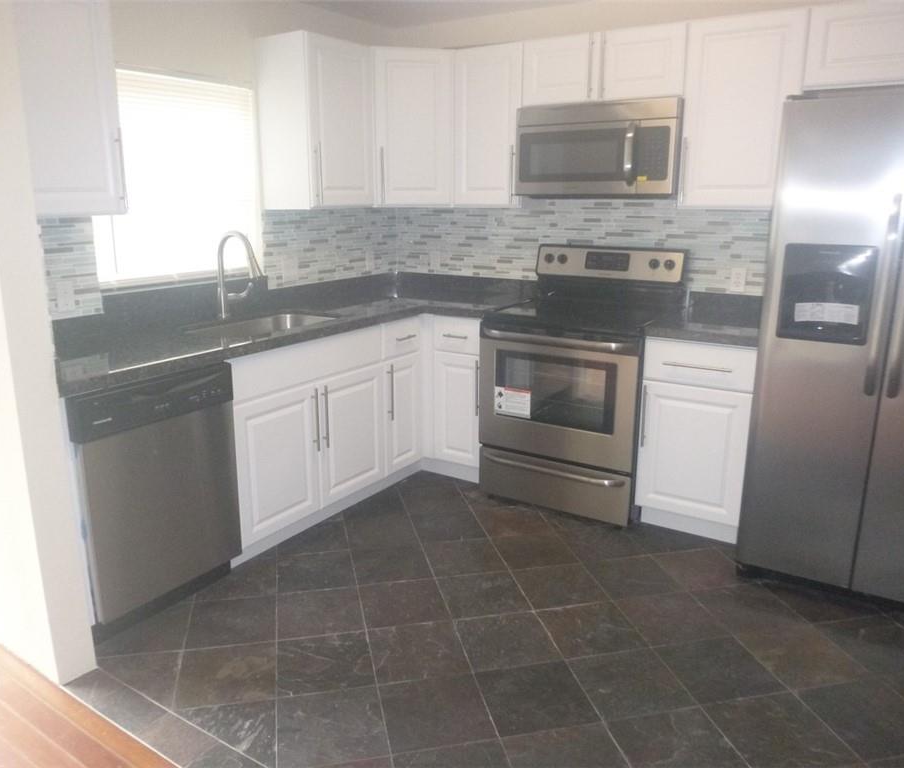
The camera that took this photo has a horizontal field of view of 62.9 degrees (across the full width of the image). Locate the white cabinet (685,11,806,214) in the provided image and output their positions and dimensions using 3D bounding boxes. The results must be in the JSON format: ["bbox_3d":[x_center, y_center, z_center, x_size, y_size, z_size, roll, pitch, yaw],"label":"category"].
[{"bbox_3d":[1.275,-1.144,3.202,0.460,0.759,0.320,9,16,31],"label":"white cabinet"}]

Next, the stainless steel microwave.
[{"bbox_3d":[0.736,-1.099,3.518,0.761,0.406,0.405,9,17,31],"label":"stainless steel microwave"}]

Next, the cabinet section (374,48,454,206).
[{"bbox_3d":[-0.219,-1.300,3.827,0.405,0.747,0.280,-3,14,-13],"label":"cabinet section"}]

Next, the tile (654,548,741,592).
[{"bbox_3d":[1.007,0.751,2.978,0.301,0.012,0.301,-3,14,-12],"label":"tile"}]

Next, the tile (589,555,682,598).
[{"bbox_3d":[0.715,0.769,2.933,0.303,0.012,0.303,-3,14,-12],"label":"tile"}]

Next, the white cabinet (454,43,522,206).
[{"bbox_3d":[0.262,-1.301,3.806,0.391,0.760,0.328,9,16,32],"label":"white cabinet"}]

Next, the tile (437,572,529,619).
[{"bbox_3d":[0.118,0.787,2.768,0.298,0.010,0.298,-3,14,-12],"label":"tile"}]

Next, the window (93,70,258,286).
[{"bbox_3d":[-1.183,-0.886,3.215,0.040,0.830,0.885,9,16,31],"label":"window"}]

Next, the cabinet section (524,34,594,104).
[{"bbox_3d":[0.568,-1.453,3.494,0.384,0.285,0.270,9,17,32],"label":"cabinet section"}]

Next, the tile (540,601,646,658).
[{"bbox_3d":[0.483,0.856,2.575,0.300,0.015,0.300,-3,14,-12],"label":"tile"}]

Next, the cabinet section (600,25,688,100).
[{"bbox_3d":[0.890,-1.401,3.292,0.384,0.285,0.270,9,17,32],"label":"cabinet section"}]

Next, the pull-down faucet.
[{"bbox_3d":[-0.947,-0.484,3.324,0.273,0.392,0.125,9,17,31],"label":"pull-down faucet"}]

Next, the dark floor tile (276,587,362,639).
[{"bbox_3d":[-0.476,0.831,2.670,0.300,0.015,0.300,-3,14,-12],"label":"dark floor tile"}]

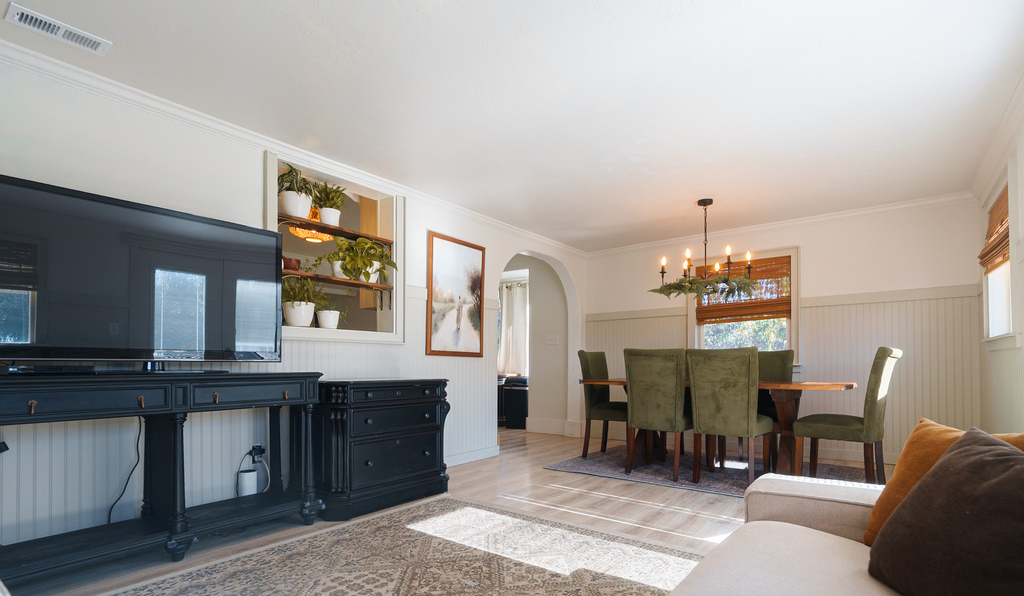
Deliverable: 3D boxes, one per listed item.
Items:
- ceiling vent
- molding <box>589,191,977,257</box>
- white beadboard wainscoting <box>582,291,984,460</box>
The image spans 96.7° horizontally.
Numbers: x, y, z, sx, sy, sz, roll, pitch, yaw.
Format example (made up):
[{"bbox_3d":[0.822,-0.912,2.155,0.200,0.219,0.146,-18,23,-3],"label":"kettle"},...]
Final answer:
[{"bbox_3d":[-1.897,-1.117,1.915,0.155,0.020,0.302,-6,-8,40],"label":"ceiling vent"},{"bbox_3d":[2.361,-0.672,4.619,3.430,0.075,0.065,-4,-7,32],"label":"molding"},{"bbox_3d":[2.367,0.807,4.639,3.450,1.540,0.040,-4,-7,32],"label":"white beadboard wainscoting"}]

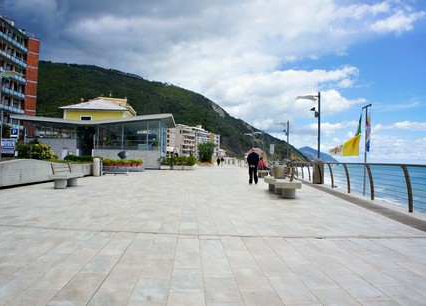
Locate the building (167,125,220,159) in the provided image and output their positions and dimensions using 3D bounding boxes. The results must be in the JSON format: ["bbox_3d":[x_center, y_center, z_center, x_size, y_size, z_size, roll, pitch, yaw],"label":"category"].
[{"bbox_3d":[-12.500,-4.392,226.000,14.000,21.300,57.000,1,-1,25],"label":"building"}]

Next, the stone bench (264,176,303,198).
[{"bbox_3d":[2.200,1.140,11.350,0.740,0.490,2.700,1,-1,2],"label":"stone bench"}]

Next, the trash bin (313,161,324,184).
[{"bbox_3d":[5.560,1.043,18.100,0.450,1.130,0.480,1,-1,6],"label":"trash bin"}]

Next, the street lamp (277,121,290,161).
[{"bbox_3d":[6.320,-0.766,31.000,1.250,4.200,0.350,1,-1,5],"label":"street lamp"}]

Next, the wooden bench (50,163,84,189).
[{"bbox_3d":[-5.220,0.798,12.400,0.580,0.860,1.900,1,-1,-1],"label":"wooden bench"}]

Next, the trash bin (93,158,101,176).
[{"bbox_3d":[-6.685,0.827,19.950,0.380,1.050,0.380,1,-1,0],"label":"trash bin"}]

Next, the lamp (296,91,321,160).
[{"bbox_3d":[4.980,-1.072,18.100,1.280,4.200,0.350,1,-1,5],"label":"lamp"}]

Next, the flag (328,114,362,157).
[{"bbox_3d":[4.654,-0.637,12.200,1.200,1.520,0.300,1,-1,6],"label":"flag"}]

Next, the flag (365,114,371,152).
[{"bbox_3d":[5.201,-0.701,11.500,0.150,1.400,0.400,1,-1,0],"label":"flag"}]

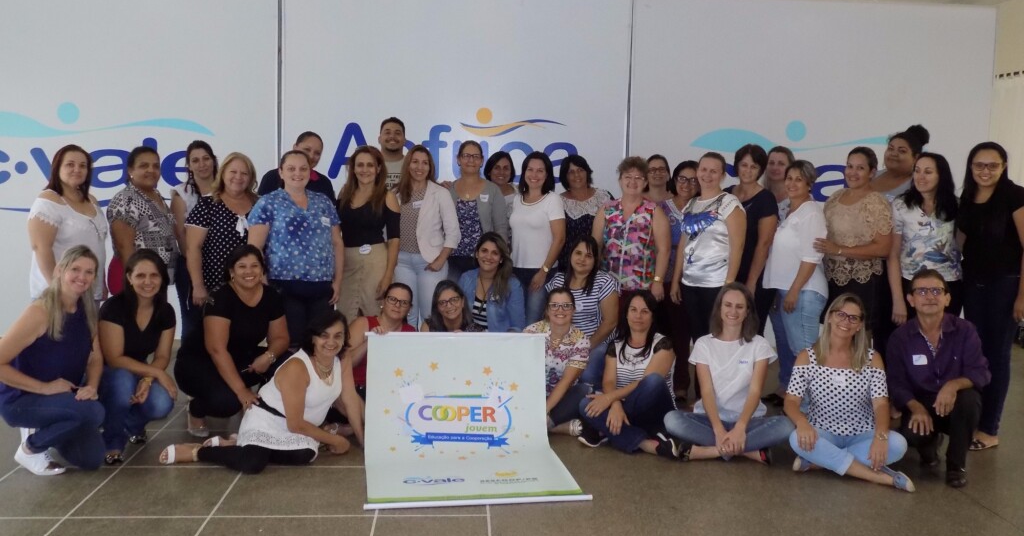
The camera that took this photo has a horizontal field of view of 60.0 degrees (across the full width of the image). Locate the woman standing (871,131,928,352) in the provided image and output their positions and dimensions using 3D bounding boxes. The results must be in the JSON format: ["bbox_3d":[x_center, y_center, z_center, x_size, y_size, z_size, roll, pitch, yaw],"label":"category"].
[{"bbox_3d":[2.512,0.003,5.854,0.480,1.853,0.360,6,8,39],"label":"woman standing"}]

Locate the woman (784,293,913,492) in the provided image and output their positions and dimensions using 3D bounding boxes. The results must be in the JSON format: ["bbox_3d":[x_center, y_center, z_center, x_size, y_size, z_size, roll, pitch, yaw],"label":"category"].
[{"bbox_3d":[1.719,0.585,4.547,0.640,0.900,0.660,4,7,18],"label":"woman"}]

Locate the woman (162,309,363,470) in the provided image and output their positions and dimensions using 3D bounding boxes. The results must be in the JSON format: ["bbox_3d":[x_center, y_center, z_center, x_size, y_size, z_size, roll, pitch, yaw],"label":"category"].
[{"bbox_3d":[-1.264,0.586,4.529,0.946,0.723,0.579,-3,7,-33],"label":"woman"}]

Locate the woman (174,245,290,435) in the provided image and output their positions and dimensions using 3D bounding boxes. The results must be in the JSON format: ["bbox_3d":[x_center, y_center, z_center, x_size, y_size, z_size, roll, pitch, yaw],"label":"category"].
[{"bbox_3d":[-1.575,0.400,5.037,0.640,1.073,0.680,-2,7,-28],"label":"woman"}]

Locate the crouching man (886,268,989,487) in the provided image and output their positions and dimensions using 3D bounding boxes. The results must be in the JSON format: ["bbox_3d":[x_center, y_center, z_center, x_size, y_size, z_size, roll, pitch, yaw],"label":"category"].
[{"bbox_3d":[2.207,0.518,4.621,0.540,1.040,0.700,4,7,21],"label":"crouching man"}]

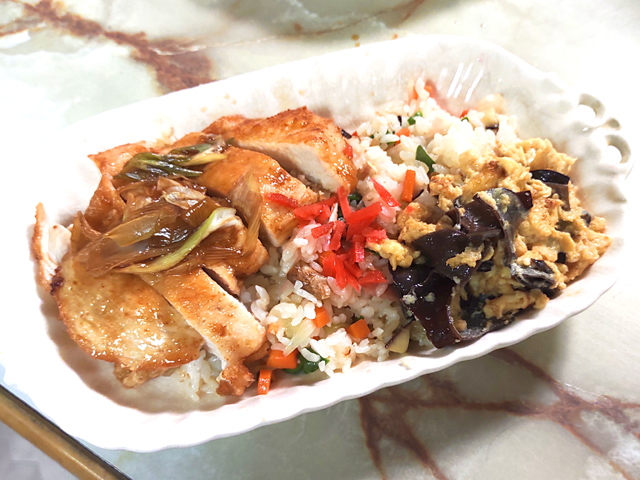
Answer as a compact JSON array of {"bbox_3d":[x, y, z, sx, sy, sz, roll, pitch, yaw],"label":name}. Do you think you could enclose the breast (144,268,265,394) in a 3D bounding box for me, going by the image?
[{"bbox_3d":[-0.052,0.036,0.226,0.025,0.018,0.066,-36,63,-22],"label":"breast"}]

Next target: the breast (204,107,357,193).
[{"bbox_3d":[-0.024,-0.053,0.282,0.084,0.020,0.028,17,58,11],"label":"breast"}]

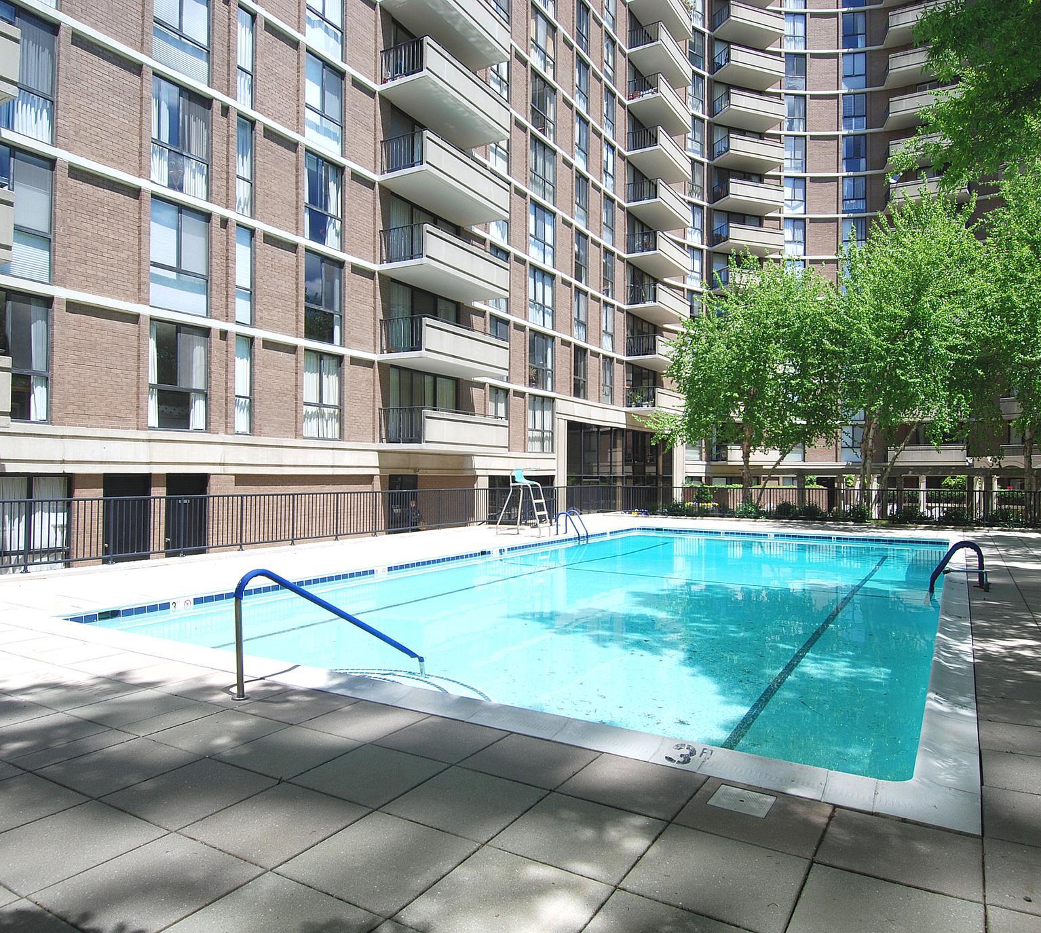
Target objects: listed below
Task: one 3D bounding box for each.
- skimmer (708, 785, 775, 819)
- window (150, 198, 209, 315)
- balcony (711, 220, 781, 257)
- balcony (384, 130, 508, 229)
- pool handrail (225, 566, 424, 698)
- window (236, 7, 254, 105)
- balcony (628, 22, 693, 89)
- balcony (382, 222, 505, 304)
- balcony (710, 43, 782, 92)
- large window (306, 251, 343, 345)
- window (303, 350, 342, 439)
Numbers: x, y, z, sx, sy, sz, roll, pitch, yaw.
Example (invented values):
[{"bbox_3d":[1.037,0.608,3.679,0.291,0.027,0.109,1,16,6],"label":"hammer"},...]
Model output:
[{"bbox_3d":[1.084,1.641,3.411,0.265,0.030,0.265,-1,-1,32],"label":"skimmer"},{"bbox_3d":[-7.673,-4.649,15.717,0.150,2.421,1.458,0,-1,32],"label":"window"},{"bbox_3d":[13.750,-13.640,42.000,4.100,1.120,1.750,0,-1,-20],"label":"balcony"},{"bbox_3d":[-2.285,-9.115,22.443,1.750,1.220,4.450,0,-1,32],"label":"balcony"},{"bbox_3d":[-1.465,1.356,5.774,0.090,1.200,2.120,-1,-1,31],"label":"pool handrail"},{"bbox_3d":[-6.690,-9.782,16.879,0.150,2.230,0.550,-1,-1,32],"label":"window"},{"bbox_3d":[7.770,-22.298,38.180,1.750,1.220,4.450,0,-1,33],"label":"balcony"},{"bbox_3d":[-2.302,-6.425,22.408,1.750,1.220,4.450,0,-1,32],"label":"balcony"},{"bbox_3d":[14.021,-24.423,42.864,4.128,1.050,1.779,0,-1,-22],"label":"balcony"},{"bbox_3d":[-5.320,-4.530,18.865,0.120,2.360,1.380,-1,-1,32],"label":"large window"},{"bbox_3d":[-5.471,-1.925,19.210,0.150,2.380,1.348,0,-1,32],"label":"window"}]

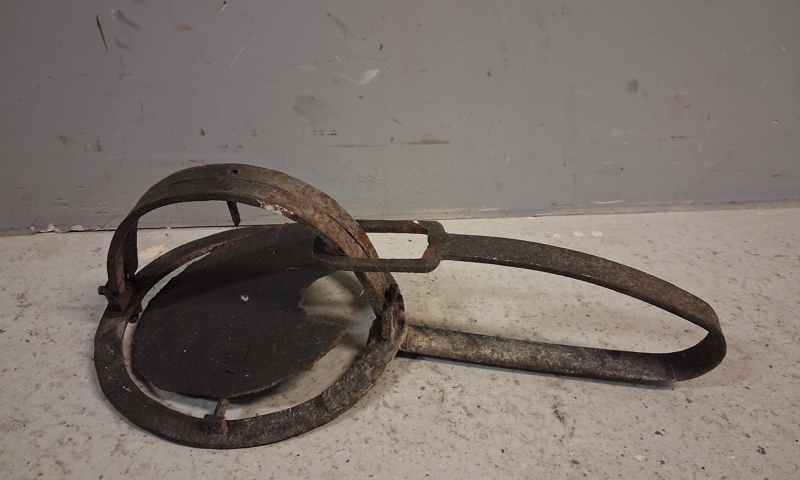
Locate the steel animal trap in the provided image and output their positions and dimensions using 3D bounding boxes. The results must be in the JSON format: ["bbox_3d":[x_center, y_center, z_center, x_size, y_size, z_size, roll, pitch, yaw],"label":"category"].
[{"bbox_3d":[0.004,0.028,0.475,0.507,0.137,0.254,7,38,4],"label":"steel animal trap"}]

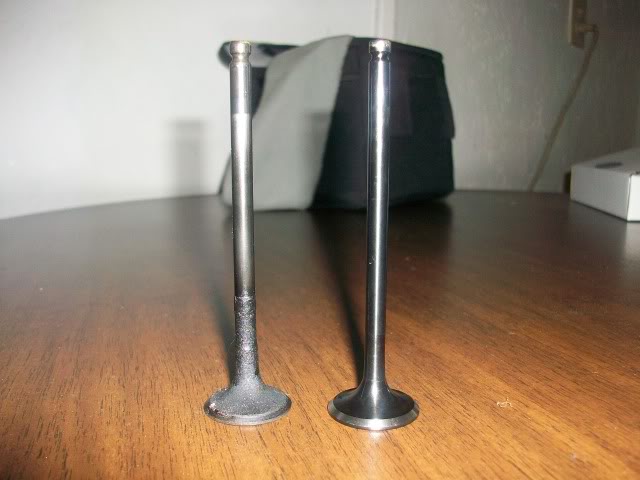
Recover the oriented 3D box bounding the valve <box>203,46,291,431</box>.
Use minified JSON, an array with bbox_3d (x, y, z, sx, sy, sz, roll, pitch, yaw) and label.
[{"bbox_3d":[-0.022,-0.002,0.169,0.026,0.105,0.026,0,10,0],"label":"valve"}]

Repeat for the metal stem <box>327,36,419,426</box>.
[{"bbox_3d":[0.016,-0.001,0.167,0.027,0.105,0.027,0,10,0],"label":"metal stem"}]

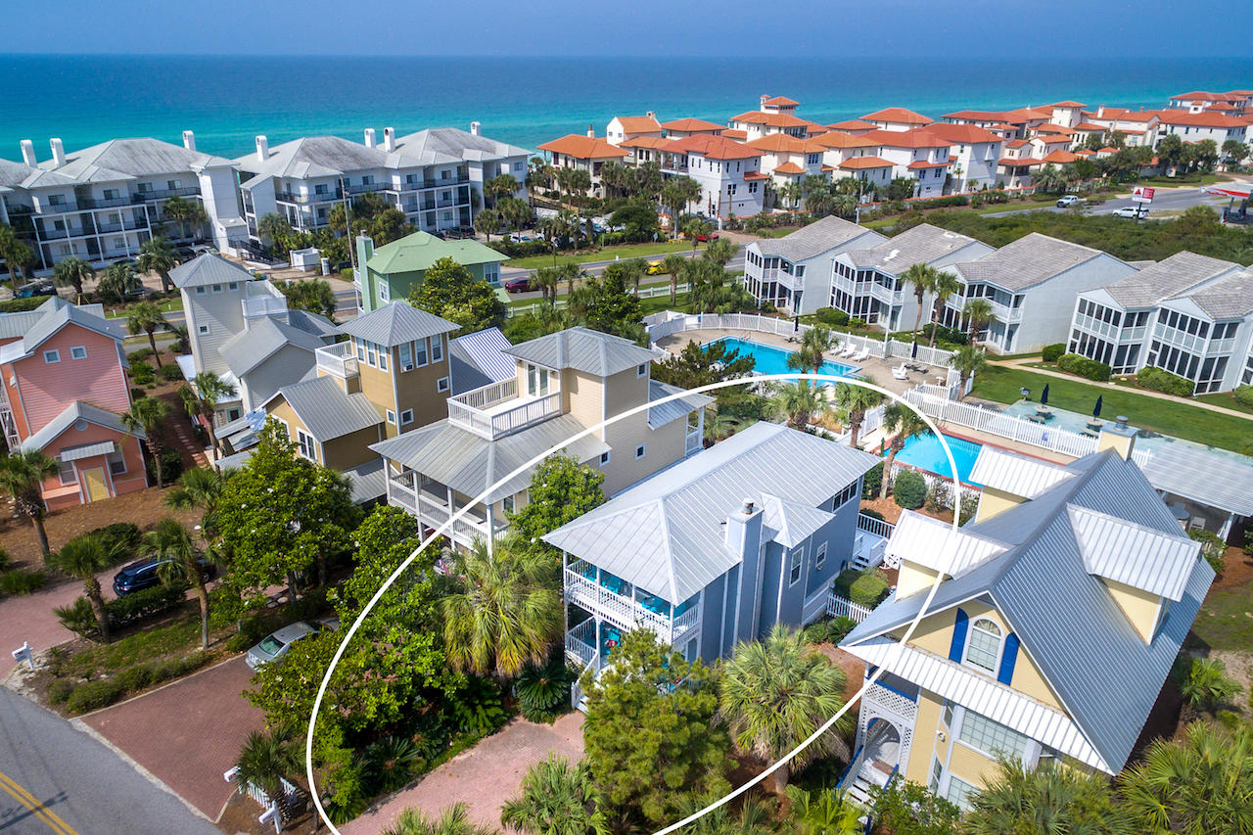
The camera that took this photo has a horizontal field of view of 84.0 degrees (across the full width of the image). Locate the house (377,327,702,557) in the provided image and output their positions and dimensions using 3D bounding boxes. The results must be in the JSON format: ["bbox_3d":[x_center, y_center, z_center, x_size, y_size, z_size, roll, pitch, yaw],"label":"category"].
[{"bbox_3d":[-4.307,0.741,40.774,9.280,11.463,16.579,21,32,37],"label":"house"}]

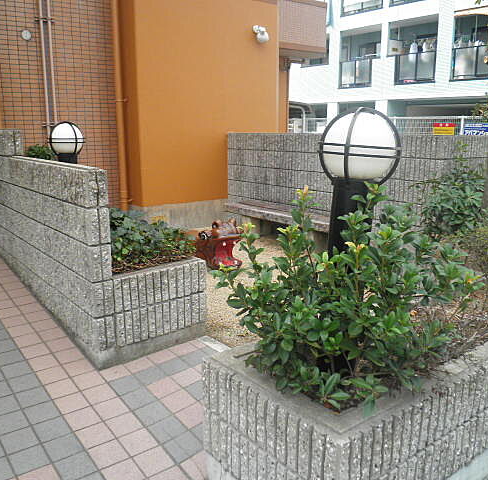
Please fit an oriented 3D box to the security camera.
[{"bbox_3d":[0.222,-2.608,6.100,0.155,0.210,0.220,-10,31,-38],"label":"security camera"}]

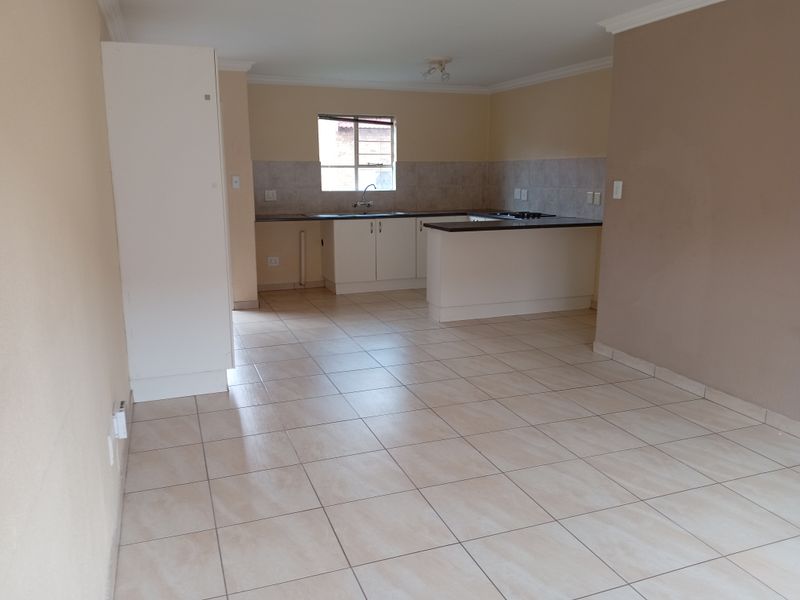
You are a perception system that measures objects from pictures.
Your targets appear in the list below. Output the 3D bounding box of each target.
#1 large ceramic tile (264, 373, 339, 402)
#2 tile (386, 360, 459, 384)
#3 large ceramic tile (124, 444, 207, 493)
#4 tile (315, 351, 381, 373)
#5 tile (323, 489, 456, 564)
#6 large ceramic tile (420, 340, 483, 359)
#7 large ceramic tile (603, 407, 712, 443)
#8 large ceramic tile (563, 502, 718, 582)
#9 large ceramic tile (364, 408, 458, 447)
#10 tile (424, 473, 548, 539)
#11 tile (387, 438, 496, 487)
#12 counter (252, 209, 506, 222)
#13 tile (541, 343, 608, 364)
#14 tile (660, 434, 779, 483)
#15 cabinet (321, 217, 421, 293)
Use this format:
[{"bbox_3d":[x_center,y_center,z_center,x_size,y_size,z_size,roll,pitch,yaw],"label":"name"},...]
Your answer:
[{"bbox_3d":[-0.650,0.582,4.104,0.430,0.010,0.430,-4,12,-20],"label":"large ceramic tile"},{"bbox_3d":[0.171,0.543,4.593,0.447,0.010,0.447,-5,12,-20],"label":"tile"},{"bbox_3d":[-1.142,0.812,3.058,0.362,0.010,0.434,-5,12,-20],"label":"large ceramic tile"},{"bbox_3d":[-0.409,0.493,4.856,0.447,0.010,0.447,-5,12,-20],"label":"tile"},{"bbox_3d":[-0.048,0.907,2.513,0.430,0.010,0.430,-4,12,-20],"label":"tile"},{"bbox_3d":[0.439,0.426,5.162,0.447,0.010,0.447,-5,12,-20],"label":"large ceramic tile"},{"bbox_3d":[1.489,0.729,3.653,0.447,0.010,0.447,-5,12,-20],"label":"large ceramic tile"},{"bbox_3d":[0.936,0.946,2.466,0.439,0.010,0.439,-4,12,-20],"label":"large ceramic tile"},{"bbox_3d":[0.059,0.725,3.516,0.439,0.010,0.436,-4,13,-20],"label":"large ceramic tile"},{"bbox_3d":[0.366,0.894,2.721,0.439,0.010,0.439,-4,12,-20],"label":"tile"},{"bbox_3d":[0.213,0.809,3.116,0.439,0.010,0.436,-4,13,-20],"label":"tile"},{"bbox_3d":[-0.218,-1.024,7.561,3.199,0.036,0.580,-4,12,-20],"label":"counter"},{"bbox_3d":[1.368,0.424,4.835,0.404,0.010,0.430,-4,12,-20],"label":"tile"},{"bbox_3d":[1.611,0.796,3.173,0.439,0.010,0.436,-4,13,-20],"label":"tile"},{"bbox_3d":[-0.357,-0.571,7.576,1.028,0.855,0.554,-4,13,-20],"label":"cabinet"}]

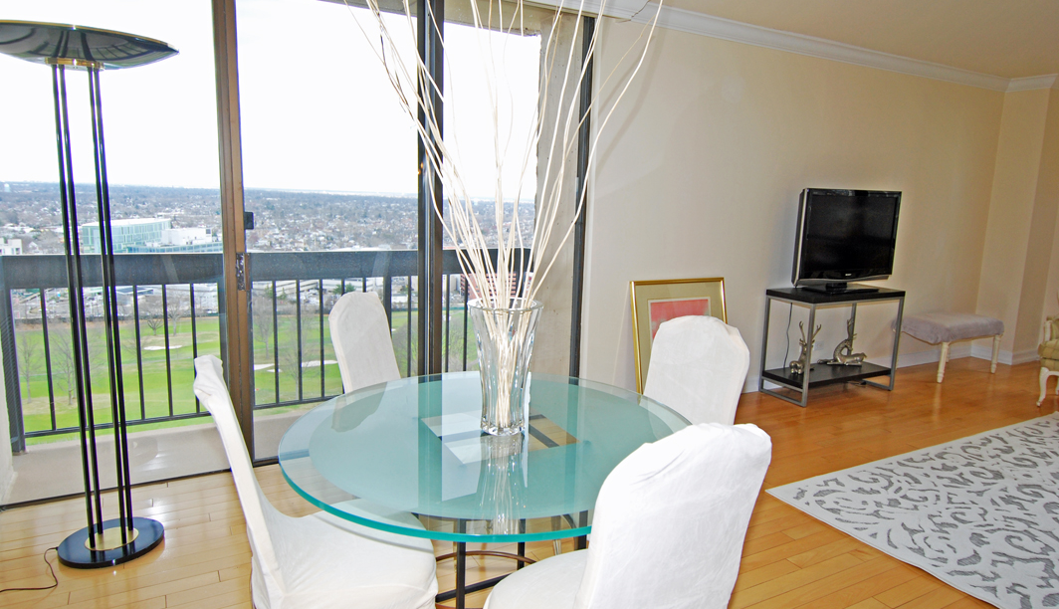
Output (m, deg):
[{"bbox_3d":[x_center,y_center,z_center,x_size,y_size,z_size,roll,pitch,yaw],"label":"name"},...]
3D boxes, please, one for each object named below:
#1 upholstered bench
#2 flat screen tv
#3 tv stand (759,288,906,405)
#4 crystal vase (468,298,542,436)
[{"bbox_3d":[3.530,0.341,5.224,0.860,0.478,0.430,-3,11,-28],"label":"upholstered bench"},{"bbox_3d":[2.273,-0.448,4.426,1.037,0.715,0.246,-3,11,-28],"label":"flat screen tv"},{"bbox_3d":[2.237,0.275,4.559,0.986,0.756,0.385,-3,11,-28],"label":"tv stand"},{"bbox_3d":[-0.064,0.165,1.618,0.194,0.343,0.194,2,10,0],"label":"crystal vase"}]

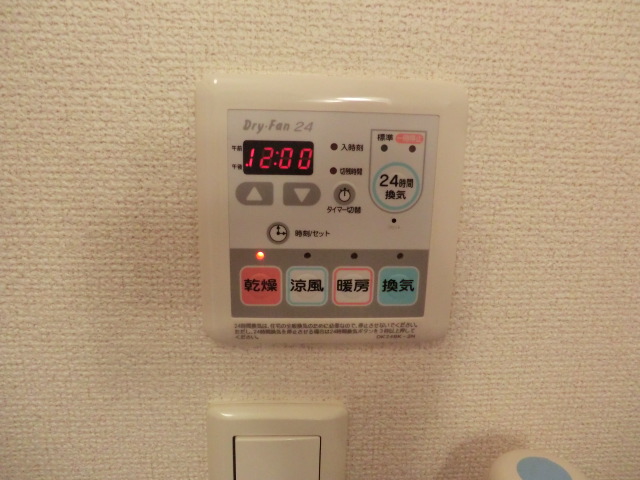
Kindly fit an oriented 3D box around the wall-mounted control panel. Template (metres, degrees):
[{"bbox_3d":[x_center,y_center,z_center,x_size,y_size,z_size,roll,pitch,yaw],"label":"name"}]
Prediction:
[{"bbox_3d":[0.005,-0.010,0.197,0.118,0.120,0.014,0,13,-4],"label":"wall-mounted control panel"}]

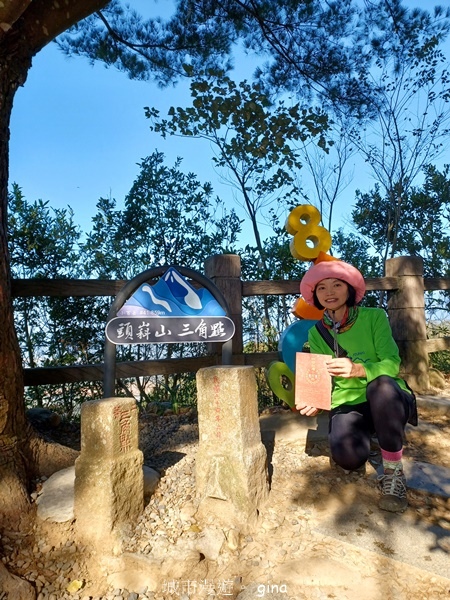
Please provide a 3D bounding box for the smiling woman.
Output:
[{"bbox_3d":[0.645,0.333,2.092,0.530,1.070,0.710,-2,-4,25],"label":"smiling woman"}]

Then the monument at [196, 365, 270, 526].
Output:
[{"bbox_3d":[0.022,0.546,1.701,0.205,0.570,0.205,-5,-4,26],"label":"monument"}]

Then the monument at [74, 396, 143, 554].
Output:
[{"bbox_3d":[-0.432,0.630,1.615,0.180,0.510,0.180,-2,-4,26],"label":"monument"}]

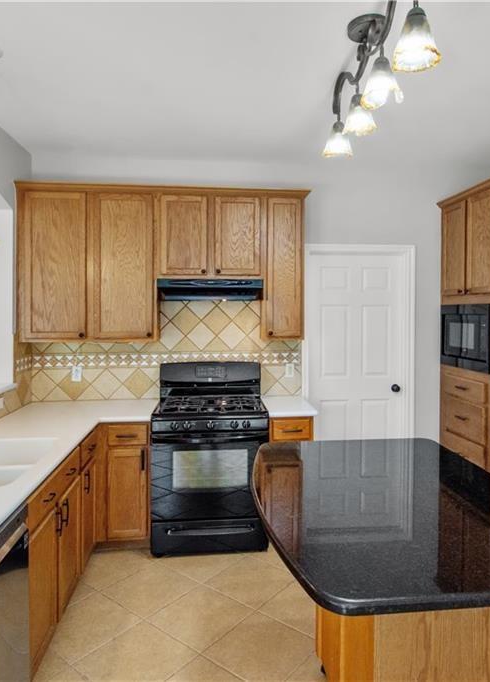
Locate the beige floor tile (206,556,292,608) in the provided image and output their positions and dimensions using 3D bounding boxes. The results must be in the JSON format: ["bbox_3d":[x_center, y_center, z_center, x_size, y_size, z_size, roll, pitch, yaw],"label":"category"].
[{"bbox_3d":[0.034,1.413,2.825,0.406,0.010,0.406,2,3,40],"label":"beige floor tile"}]

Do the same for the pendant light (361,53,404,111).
[{"bbox_3d":[0.517,-0.986,1.821,0.157,0.200,0.157,0,2,-5],"label":"pendant light"}]

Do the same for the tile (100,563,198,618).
[{"bbox_3d":[-0.543,1.418,2.770,0.406,0.010,0.406,2,3,40],"label":"tile"}]

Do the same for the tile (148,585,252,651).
[{"bbox_3d":[-0.227,1.432,2.509,0.406,0.010,0.406,2,3,40],"label":"tile"}]

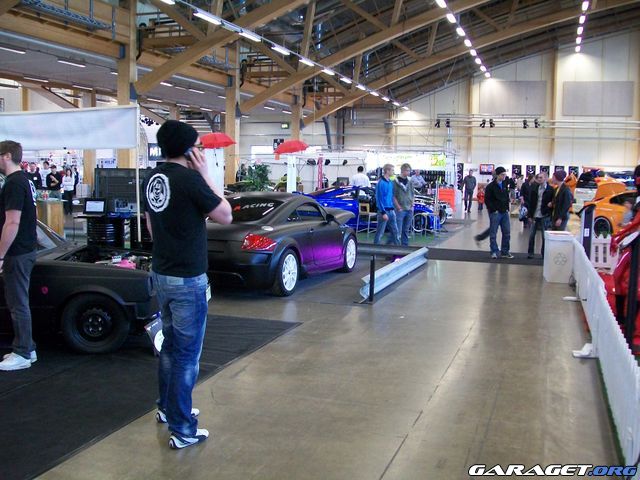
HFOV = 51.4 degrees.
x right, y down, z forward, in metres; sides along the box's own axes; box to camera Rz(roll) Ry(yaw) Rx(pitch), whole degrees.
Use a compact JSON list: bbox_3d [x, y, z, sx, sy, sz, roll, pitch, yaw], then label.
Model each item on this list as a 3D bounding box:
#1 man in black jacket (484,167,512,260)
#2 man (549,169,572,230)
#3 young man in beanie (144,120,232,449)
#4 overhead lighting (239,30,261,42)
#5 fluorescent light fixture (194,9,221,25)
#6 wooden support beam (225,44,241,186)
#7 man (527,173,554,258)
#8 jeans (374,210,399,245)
[{"bbox_3d":[3.465,-0.522,12.788,0.540,1.750,0.360,0,6,-10],"label":"man in black jacket"},{"bbox_3d":[4.502,-0.436,12.394,0.360,1.690,0.520,-1,6,-12],"label":"man"},{"bbox_3d":[-0.807,0.252,4.030,0.560,1.920,0.440,6,8,44],"label":"young man in beanie"},{"bbox_3d":[-2.217,-6.444,21.076,0.220,0.140,1.420,3,6,19],"label":"overhead lighting"},{"bbox_3d":[-3.177,-6.312,18.882,0.220,0.140,1.420,3,6,19],"label":"fluorescent light fixture"},{"bbox_3d":[-3.614,-4.776,28.272,0.450,6.810,0.400,3,6,19],"label":"wooden support beam"},{"bbox_3d":[4.255,-0.458,12.724,0.540,1.660,0.360,2,6,15],"label":"man"},{"bbox_3d":[1.389,-0.230,13.900,0.500,0.900,0.420,4,7,28],"label":"jeans"}]

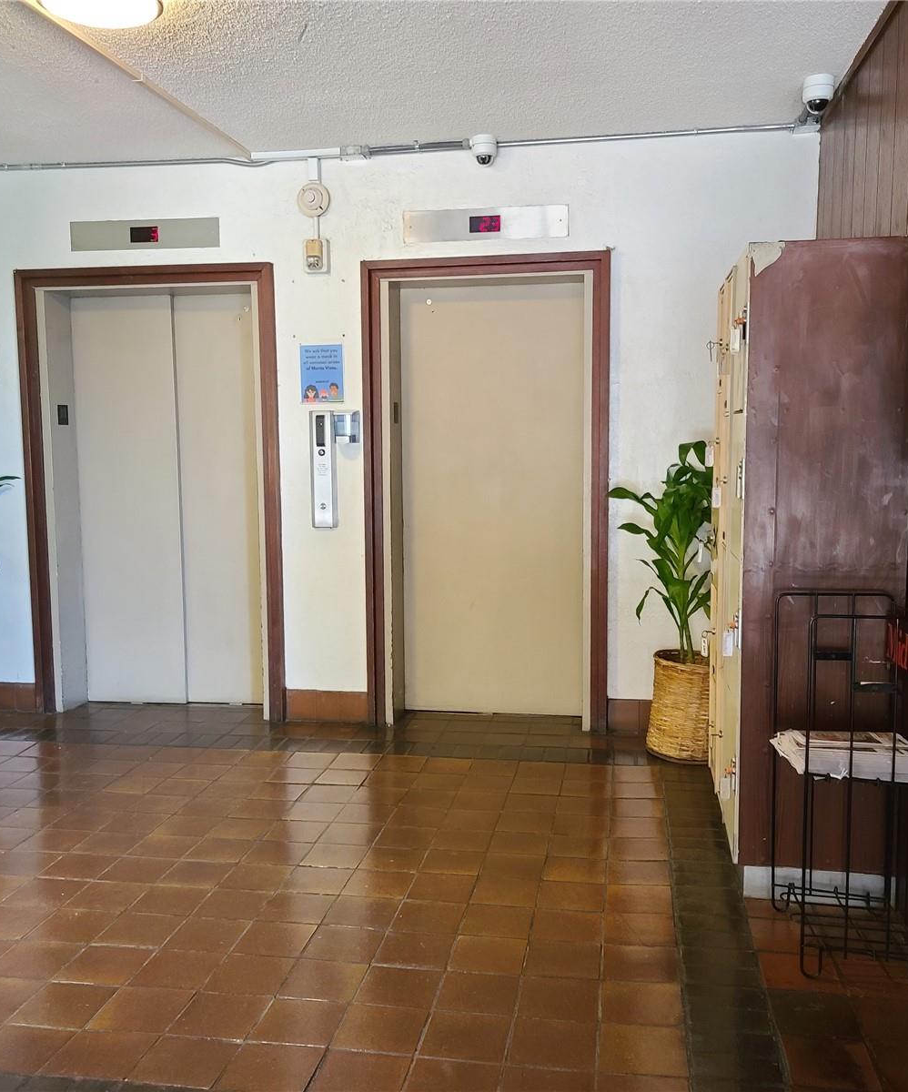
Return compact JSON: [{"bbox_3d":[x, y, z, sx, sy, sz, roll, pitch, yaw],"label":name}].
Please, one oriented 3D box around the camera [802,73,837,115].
[{"bbox_3d":[1.391,-1.718,4.028,0.120,0.130,0.120,0,5,9],"label":"camera"}]

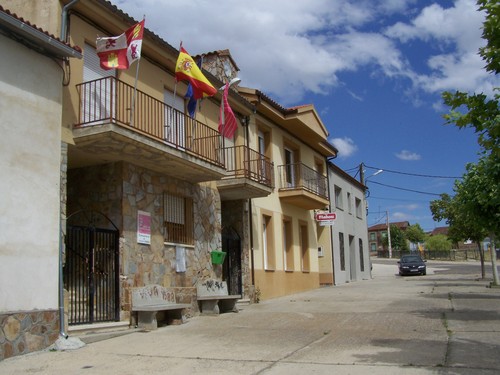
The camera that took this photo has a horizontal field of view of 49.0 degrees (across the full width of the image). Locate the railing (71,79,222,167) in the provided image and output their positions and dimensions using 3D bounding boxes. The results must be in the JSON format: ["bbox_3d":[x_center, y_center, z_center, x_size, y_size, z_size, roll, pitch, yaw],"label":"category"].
[{"bbox_3d":[-2.211,-1.376,13.682,0.960,1.000,5.100,-7,-11,23],"label":"railing"}]

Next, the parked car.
[{"bbox_3d":[11.215,5.379,38.000,1.730,1.430,4.400,-5,-8,14],"label":"parked car"}]

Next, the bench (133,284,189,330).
[{"bbox_3d":[-1.986,2.712,12.640,0.550,0.930,1.720,-7,-12,24],"label":"bench"}]

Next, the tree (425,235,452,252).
[{"bbox_3d":[27.853,8.707,81.000,4.060,3.540,4.200,-7,-12,24],"label":"tree"}]

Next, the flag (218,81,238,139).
[{"bbox_3d":[-0.591,-2.144,15.091,0.520,1.580,0.350,-7,-12,24],"label":"flag"}]

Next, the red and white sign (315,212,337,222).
[{"bbox_3d":[3.467,1.356,24.819,0.910,0.370,0.100,-7,-12,24],"label":"red and white sign"}]

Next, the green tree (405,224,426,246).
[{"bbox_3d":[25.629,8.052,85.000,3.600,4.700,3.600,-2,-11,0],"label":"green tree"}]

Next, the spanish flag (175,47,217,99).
[{"bbox_3d":[-1.318,-2.807,13.400,1.000,1.200,0.400,-1,-11,-9],"label":"spanish flag"}]

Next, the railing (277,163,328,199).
[{"bbox_3d":[2.394,-0.117,23.775,1.010,1.070,3.730,-7,-11,23],"label":"railing"}]

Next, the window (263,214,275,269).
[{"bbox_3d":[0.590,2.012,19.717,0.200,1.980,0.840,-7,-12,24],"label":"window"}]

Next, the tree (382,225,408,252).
[{"bbox_3d":[22.305,8.210,84.000,3.900,5.000,4.000,-7,-12,24],"label":"tree"}]

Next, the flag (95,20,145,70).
[{"bbox_3d":[-2.844,-3.130,12.100,1.050,0.980,0.400,-5,-11,13],"label":"flag"}]

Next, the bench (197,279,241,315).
[{"bbox_3d":[-0.822,3.016,15.155,0.550,0.890,1.750,-7,-12,24],"label":"bench"}]

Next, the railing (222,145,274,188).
[{"bbox_3d":[-0.100,-0.583,18.310,0.980,1.000,2.370,-7,-11,23],"label":"railing"}]

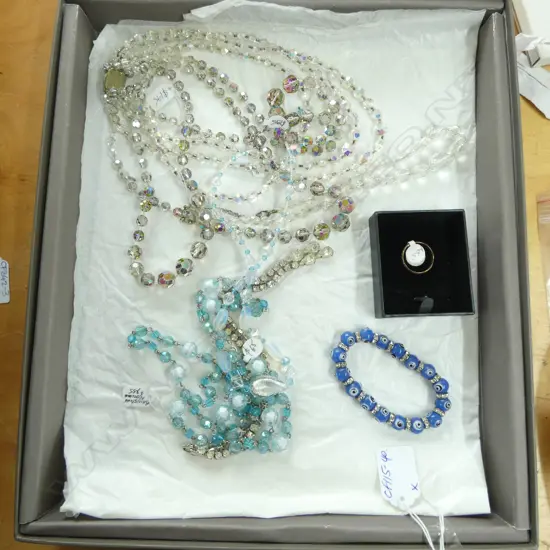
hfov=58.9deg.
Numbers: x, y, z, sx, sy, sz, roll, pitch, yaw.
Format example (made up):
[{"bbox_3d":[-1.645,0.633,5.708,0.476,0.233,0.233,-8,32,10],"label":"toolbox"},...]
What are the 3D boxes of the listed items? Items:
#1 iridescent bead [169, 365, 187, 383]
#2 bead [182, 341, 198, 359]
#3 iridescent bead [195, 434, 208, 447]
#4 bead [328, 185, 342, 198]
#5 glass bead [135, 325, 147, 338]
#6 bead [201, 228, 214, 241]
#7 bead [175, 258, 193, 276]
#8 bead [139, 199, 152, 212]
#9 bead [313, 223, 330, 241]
[{"bbox_3d":[-0.059,0.060,0.297,0.011,0.011,0.011,0,82,0],"label":"iridescent bead"},{"bbox_3d":[-0.053,0.048,0.306,0.010,0.010,0.010,0,82,0],"label":"bead"},{"bbox_3d":[-0.045,0.101,0.298,0.008,0.008,0.008,1,83,0],"label":"iridescent bead"},{"bbox_3d":[0.040,-0.054,0.318,0.009,0.009,0.009,0,82,0],"label":"bead"},{"bbox_3d":[-0.085,0.036,0.309,0.007,0.007,0.007,0,81,0],"label":"glass bead"},{"bbox_3d":[-0.047,-0.028,0.340,0.009,0.009,0.009,1,82,2],"label":"bead"},{"bbox_3d":[-0.058,-0.005,0.312,0.011,0.011,0.011,1,83,0],"label":"bead"},{"bbox_3d":[-0.085,-0.045,0.320,0.008,0.008,0.008,0,81,0],"label":"bead"},{"bbox_3d":[0.030,-0.028,0.316,0.011,0.011,0.011,1,83,0],"label":"bead"}]

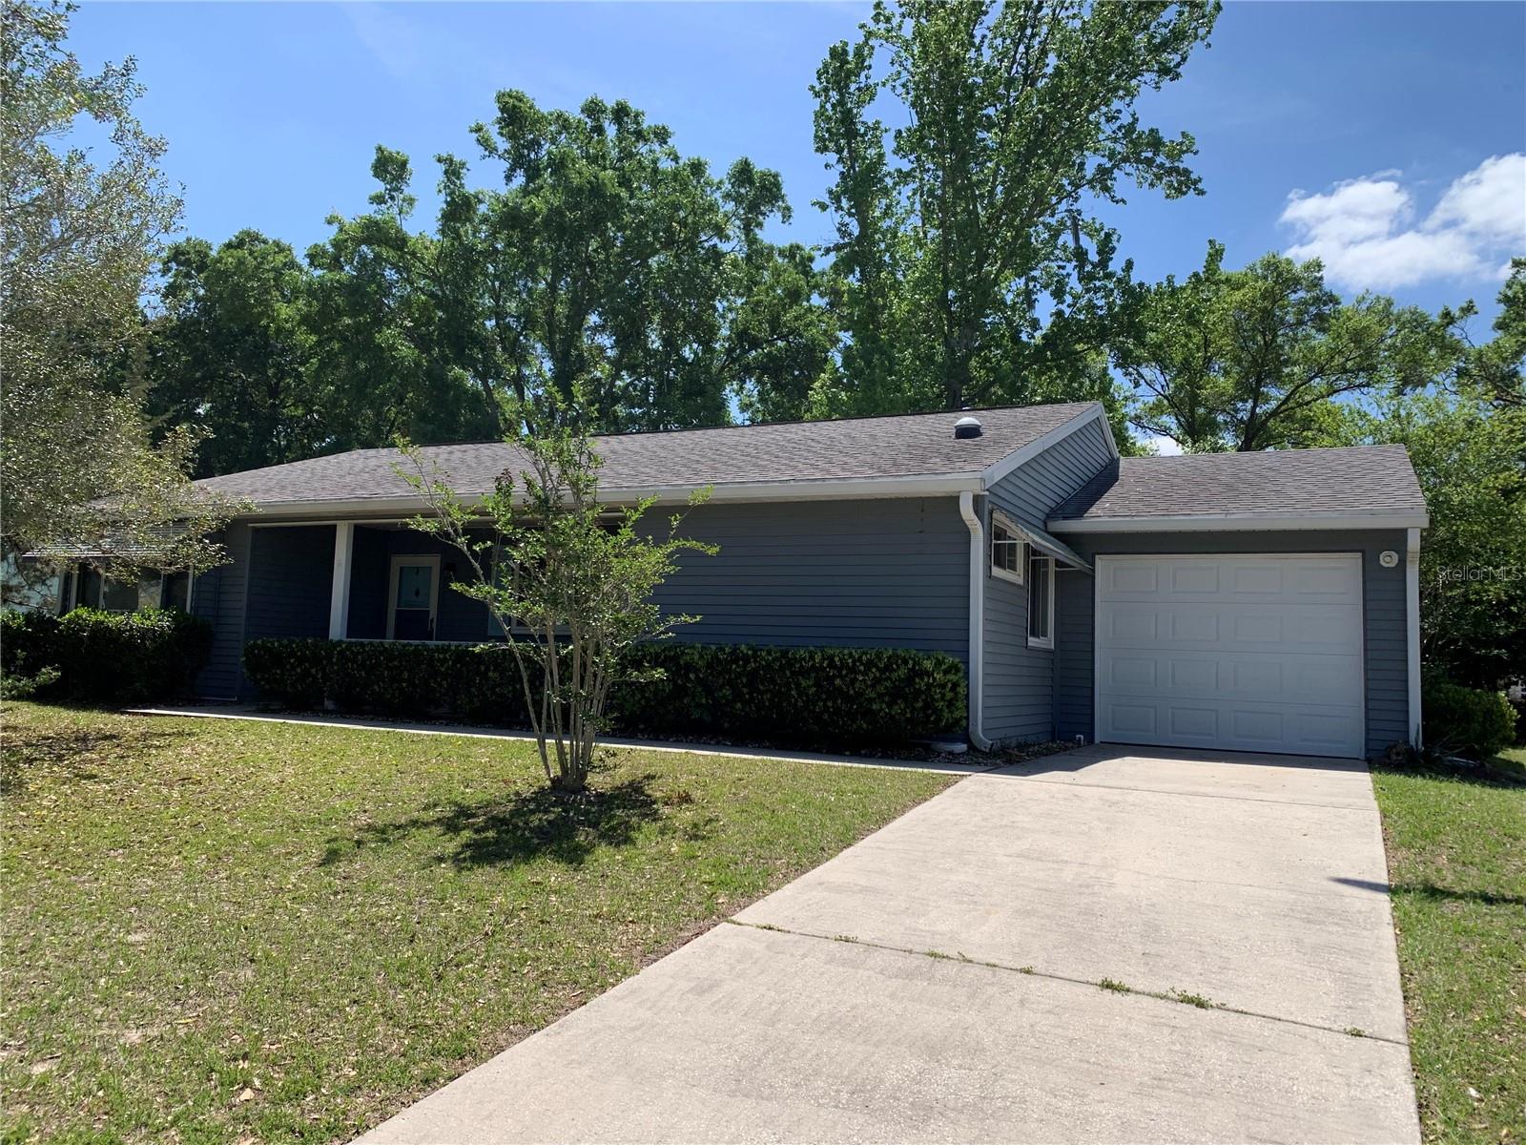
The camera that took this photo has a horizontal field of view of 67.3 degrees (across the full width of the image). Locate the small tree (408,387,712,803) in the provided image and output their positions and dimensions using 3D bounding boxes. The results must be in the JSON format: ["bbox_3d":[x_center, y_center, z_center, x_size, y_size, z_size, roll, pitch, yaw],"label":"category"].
[{"bbox_3d":[-1.513,0.117,8.925,2.350,3.070,2.200,3,-5,-10],"label":"small tree"}]

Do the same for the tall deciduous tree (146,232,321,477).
[{"bbox_3d":[-15.612,-3.627,32.501,5.800,12.400,5.800,5,-5,-26],"label":"tall deciduous tree"}]

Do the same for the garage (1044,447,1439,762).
[{"bbox_3d":[6.668,0.259,15.609,3.710,4.000,8.000,0,-5,27],"label":"garage"}]

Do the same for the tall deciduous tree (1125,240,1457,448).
[{"bbox_3d":[13.853,-2.651,30.496,9.000,12.520,8.500,0,-5,24],"label":"tall deciduous tree"}]

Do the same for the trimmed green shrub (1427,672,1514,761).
[{"bbox_3d":[8.061,1.606,13.197,1.100,1.000,1.050,0,-5,31],"label":"trimmed green shrub"}]

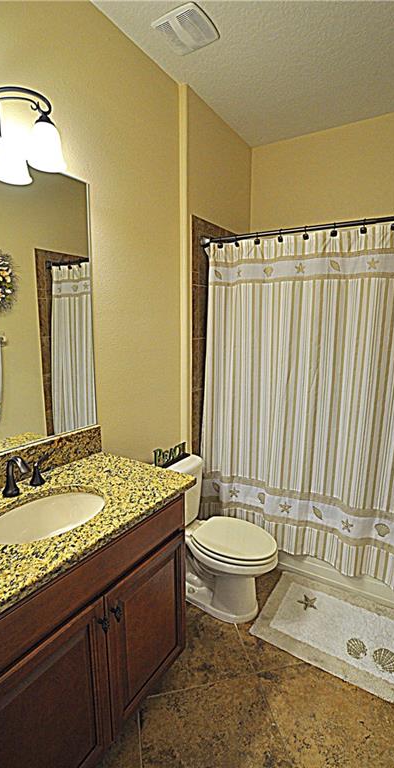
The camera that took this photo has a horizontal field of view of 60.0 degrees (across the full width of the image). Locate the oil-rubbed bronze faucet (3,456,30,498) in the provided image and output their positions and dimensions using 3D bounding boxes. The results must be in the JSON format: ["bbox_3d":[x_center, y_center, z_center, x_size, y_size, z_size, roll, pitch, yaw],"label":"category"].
[{"bbox_3d":[-0.637,0.328,1.212,0.155,0.147,0.058,6,10,33],"label":"oil-rubbed bronze faucet"}]

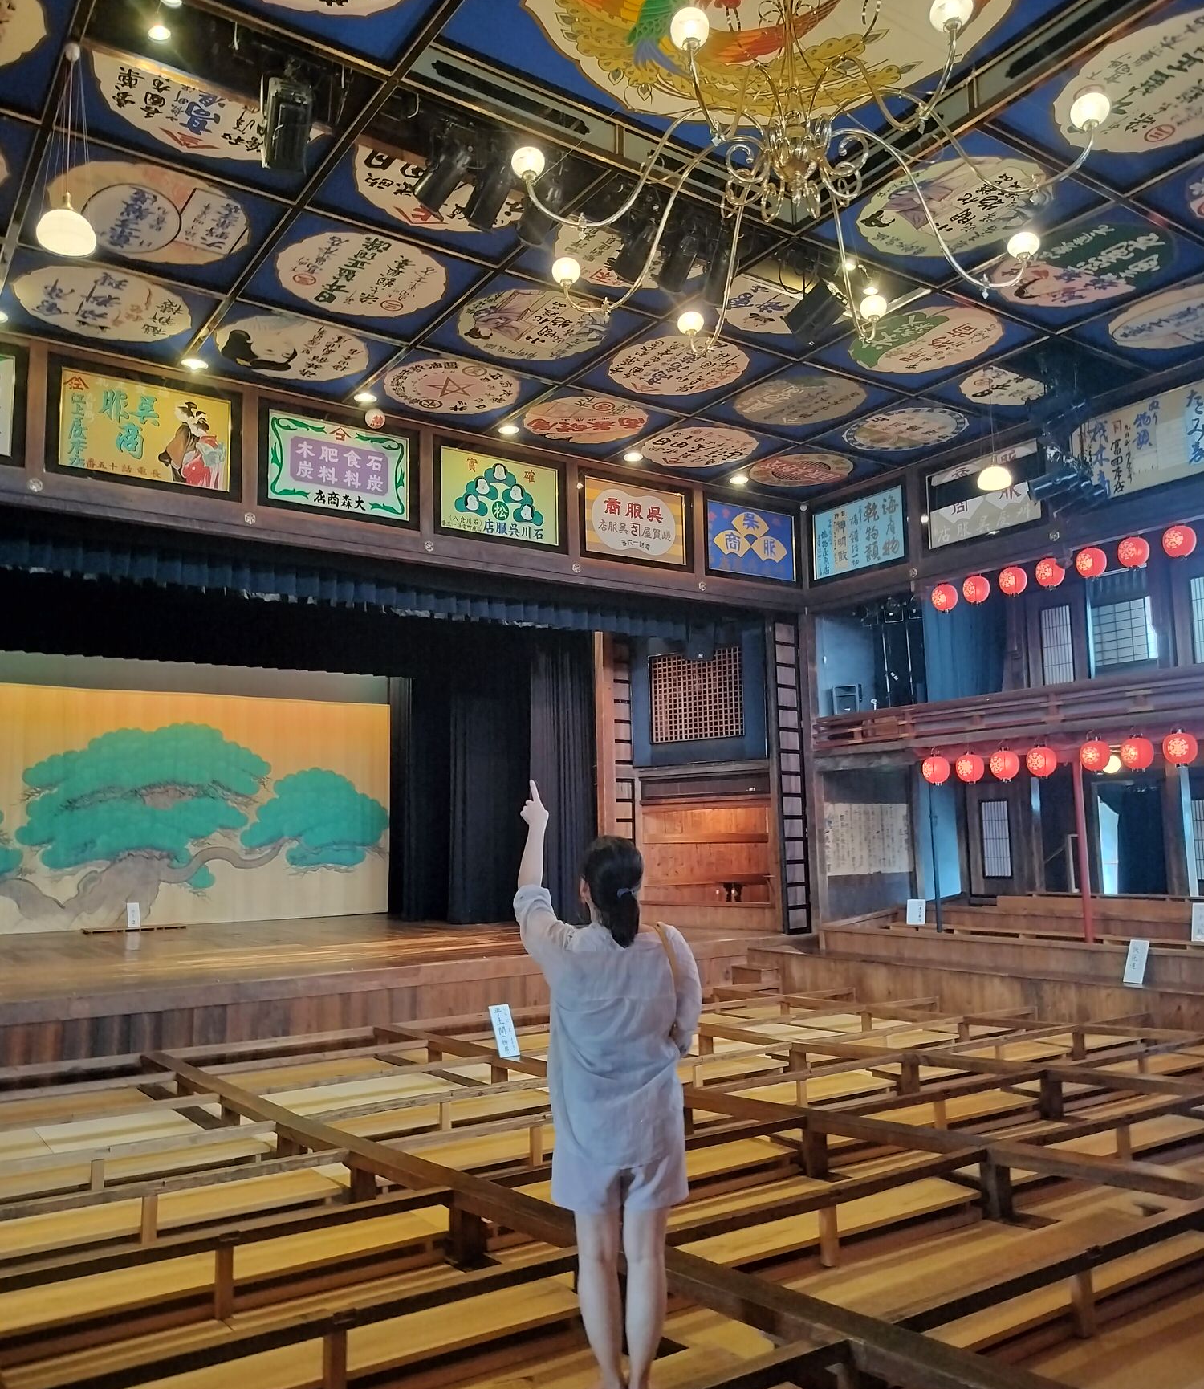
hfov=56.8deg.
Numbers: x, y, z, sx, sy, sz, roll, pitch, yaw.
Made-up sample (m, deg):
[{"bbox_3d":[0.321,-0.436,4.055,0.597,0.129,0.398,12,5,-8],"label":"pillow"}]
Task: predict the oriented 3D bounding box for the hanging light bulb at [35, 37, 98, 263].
[{"bbox_3d":[-2.889,-2.989,6.046,0.310,1.170,0.310,4,-9,-35],"label":"hanging light bulb"}]

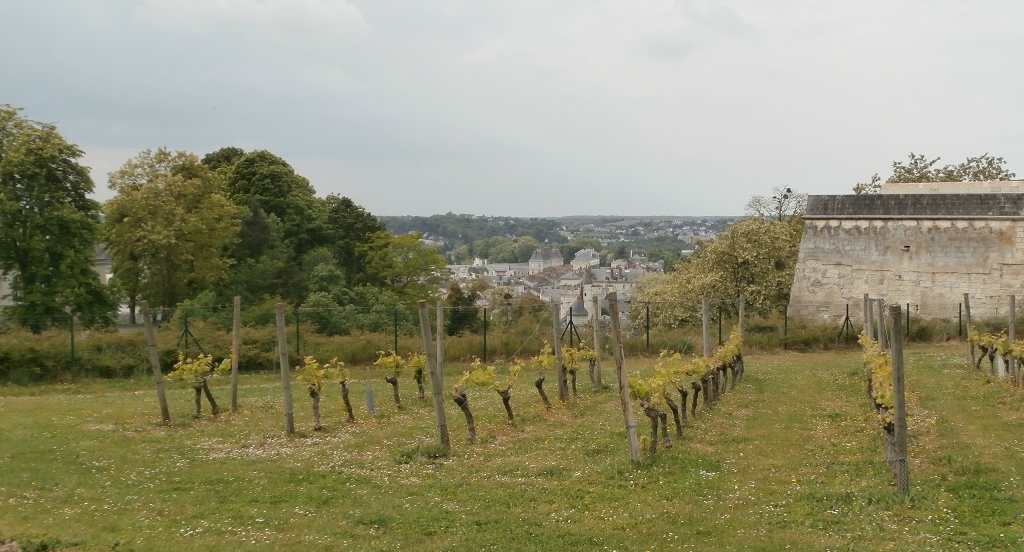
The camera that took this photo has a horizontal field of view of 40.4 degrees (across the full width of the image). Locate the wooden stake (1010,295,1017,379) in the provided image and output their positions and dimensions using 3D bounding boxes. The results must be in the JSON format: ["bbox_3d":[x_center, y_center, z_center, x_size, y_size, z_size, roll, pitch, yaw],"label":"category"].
[{"bbox_3d":[8.907,1.113,24.738,0.088,1.535,0.088,-1,2,0],"label":"wooden stake"}]

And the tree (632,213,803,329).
[{"bbox_3d":[10.598,0.227,70.000,9.200,7.200,8.500,0,2,0],"label":"tree"}]

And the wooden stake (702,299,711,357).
[{"bbox_3d":[2.677,1.056,19.111,0.090,1.483,0.090,-2,2,0],"label":"wooden stake"}]

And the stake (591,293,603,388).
[{"bbox_3d":[1.394,1.090,22.724,0.085,1.529,0.085,-2,2,0],"label":"stake"}]

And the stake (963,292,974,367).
[{"bbox_3d":[9.823,1.160,29.774,0.092,1.586,0.092,-7,2,0],"label":"stake"}]

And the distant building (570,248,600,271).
[{"bbox_3d":[47.691,-8.002,890.000,14.000,18.500,13.000,2,3,41],"label":"distant building"}]

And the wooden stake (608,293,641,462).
[{"bbox_3d":[1.043,0.956,12.909,0.085,1.618,0.085,-8,7,0],"label":"wooden stake"}]

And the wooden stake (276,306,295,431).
[{"bbox_3d":[-2.502,1.036,15.415,0.087,1.484,0.087,-4,8,0],"label":"wooden stake"}]

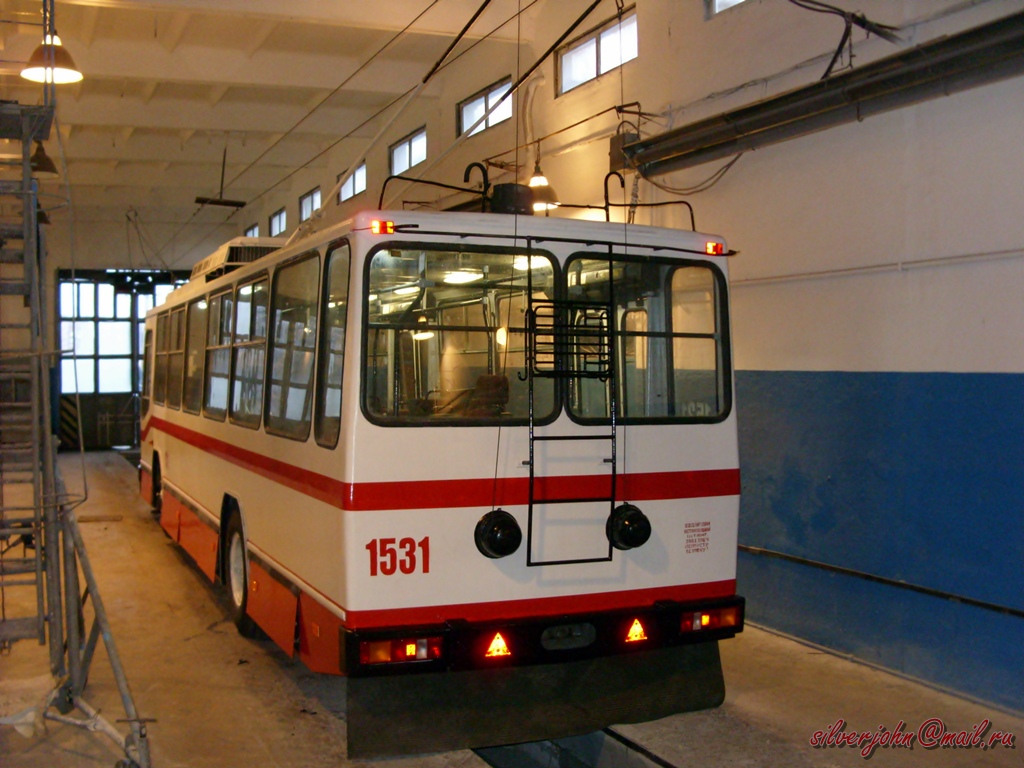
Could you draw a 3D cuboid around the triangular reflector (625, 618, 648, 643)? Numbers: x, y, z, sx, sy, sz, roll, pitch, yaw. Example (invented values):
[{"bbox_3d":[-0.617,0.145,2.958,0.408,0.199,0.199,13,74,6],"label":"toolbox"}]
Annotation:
[{"bbox_3d":[0.727,1.437,6.552,0.154,0.140,0.030,0,1,-24],"label":"triangular reflector"}]

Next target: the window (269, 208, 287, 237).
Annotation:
[{"bbox_3d":[-5.357,-3.690,25.682,0.120,0.550,1.720,0,1,-24],"label":"window"}]

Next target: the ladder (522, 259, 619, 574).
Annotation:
[{"bbox_3d":[0.322,0.120,6.421,0.571,1.809,0.170,0,1,-24],"label":"ladder"}]

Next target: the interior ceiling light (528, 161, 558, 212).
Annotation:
[{"bbox_3d":[0.283,-2.022,11.566,0.440,0.500,0.440,0,1,0],"label":"interior ceiling light"}]

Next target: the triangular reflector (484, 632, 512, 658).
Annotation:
[{"bbox_3d":[-0.072,1.438,6.200,0.156,0.140,0.030,0,1,-24],"label":"triangular reflector"}]

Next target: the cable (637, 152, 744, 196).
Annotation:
[{"bbox_3d":[1.522,-1.790,9.696,0.120,0.300,1.550,0,1,-24],"label":"cable"}]

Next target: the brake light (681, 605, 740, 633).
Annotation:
[{"bbox_3d":[1.189,1.424,6.800,0.440,0.135,0.070,0,1,-32],"label":"brake light"}]

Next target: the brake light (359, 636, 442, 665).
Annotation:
[{"bbox_3d":[-0.591,1.427,6.015,0.450,0.140,0.070,0,1,-16],"label":"brake light"}]

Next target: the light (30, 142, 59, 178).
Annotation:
[{"bbox_3d":[-5.114,-2.426,12.200,0.400,0.390,0.400,0,1,-24],"label":"light"}]

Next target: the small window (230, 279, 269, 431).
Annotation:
[{"bbox_3d":[-2.102,-0.246,8.932,0.050,1.180,1.370,3,0,-24],"label":"small window"}]

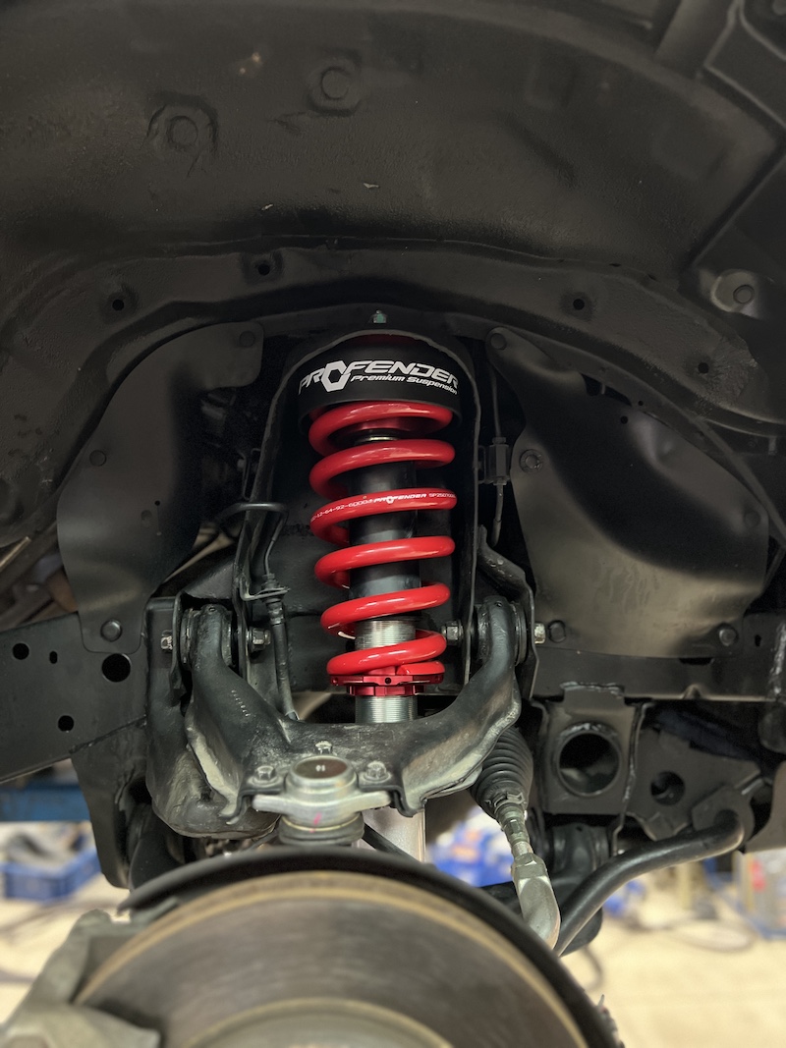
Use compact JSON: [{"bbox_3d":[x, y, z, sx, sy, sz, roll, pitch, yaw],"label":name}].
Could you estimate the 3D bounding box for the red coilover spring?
[{"bbox_3d":[-0.008,0.018,0.671,0.124,0.245,0.124,-2,-11,0],"label":"red coilover spring"}]

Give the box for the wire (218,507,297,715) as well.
[{"bbox_3d":[-0.117,0.078,0.680,0.068,0.200,0.060,1,-3,0],"label":"wire"}]

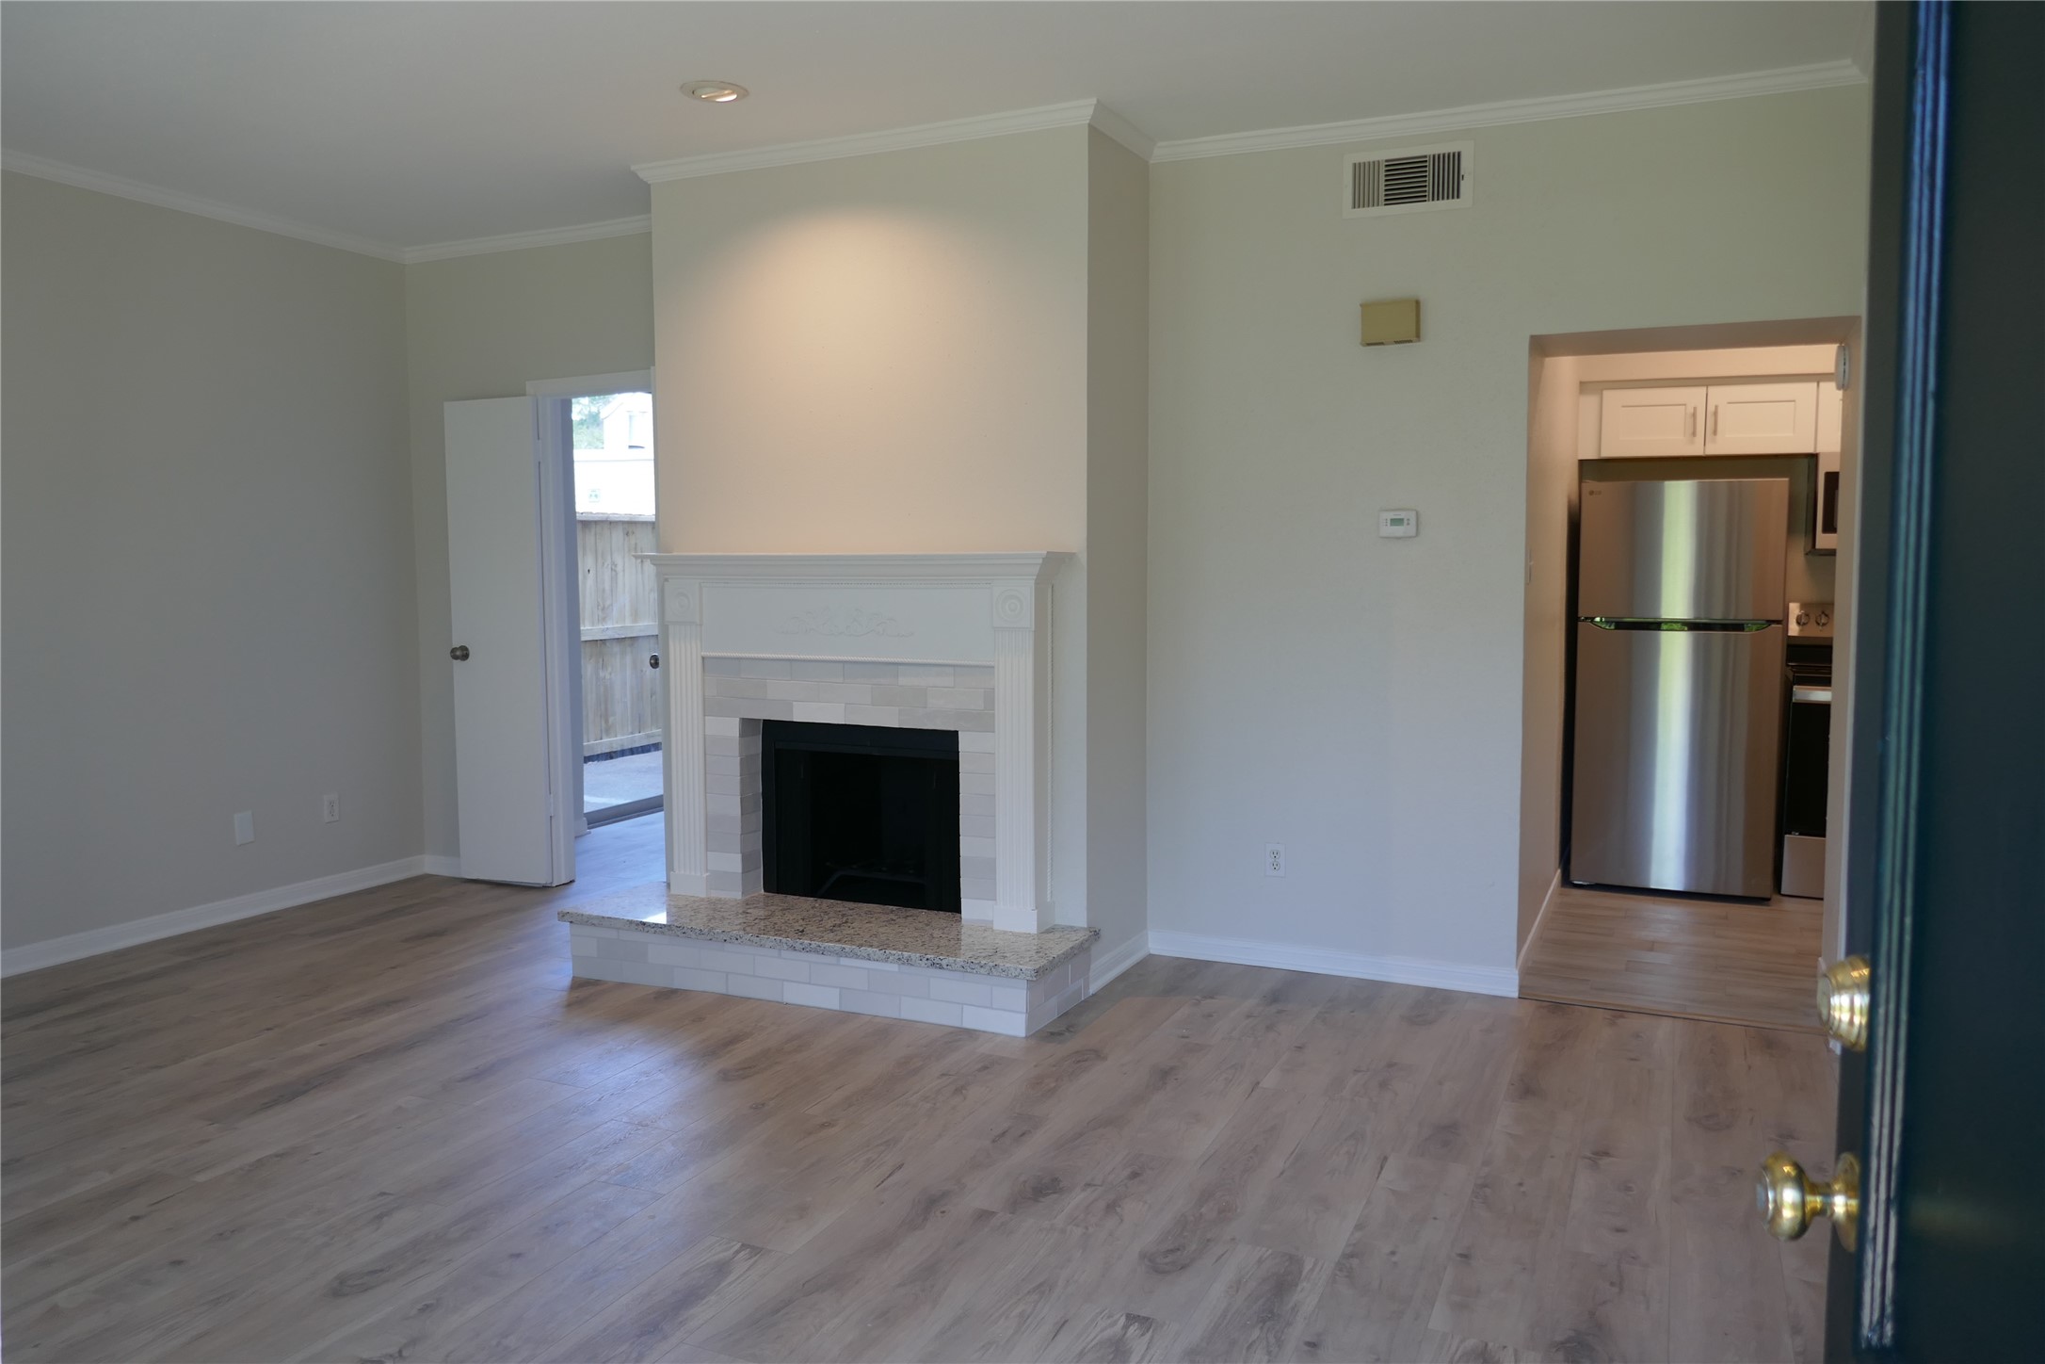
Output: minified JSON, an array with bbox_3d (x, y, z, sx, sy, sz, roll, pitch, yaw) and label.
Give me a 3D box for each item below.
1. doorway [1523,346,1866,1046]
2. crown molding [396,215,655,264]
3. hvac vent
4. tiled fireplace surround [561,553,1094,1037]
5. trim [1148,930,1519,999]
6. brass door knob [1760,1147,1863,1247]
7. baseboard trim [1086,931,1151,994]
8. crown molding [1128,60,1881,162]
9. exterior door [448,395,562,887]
[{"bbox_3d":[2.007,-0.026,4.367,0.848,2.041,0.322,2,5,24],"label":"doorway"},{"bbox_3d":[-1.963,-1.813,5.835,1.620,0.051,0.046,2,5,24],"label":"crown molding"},{"bbox_3d":[1.198,-1.561,4.424,0.395,0.193,0.021,2,5,24],"label":"hvac vent"},{"bbox_3d":[-0.649,0.296,4.517,1.715,1.394,0.485,2,5,24],"label":"tiled fireplace surround"},{"bbox_3d":[0.994,0.928,4.710,1.227,0.091,0.015,2,5,24],"label":"trim"},{"bbox_3d":[0.532,0.350,0.966,0.060,0.065,0.065,2,5,22],"label":"brass door knob"},{"bbox_3d":[0.329,0.931,4.707,0.015,0.091,0.564,2,5,24],"label":"baseboard trim"},{"bbox_3d":[1.371,-1.718,4.315,2.086,0.052,0.046,2,5,24],"label":"crown molding"},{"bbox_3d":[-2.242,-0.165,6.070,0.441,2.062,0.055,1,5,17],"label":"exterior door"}]

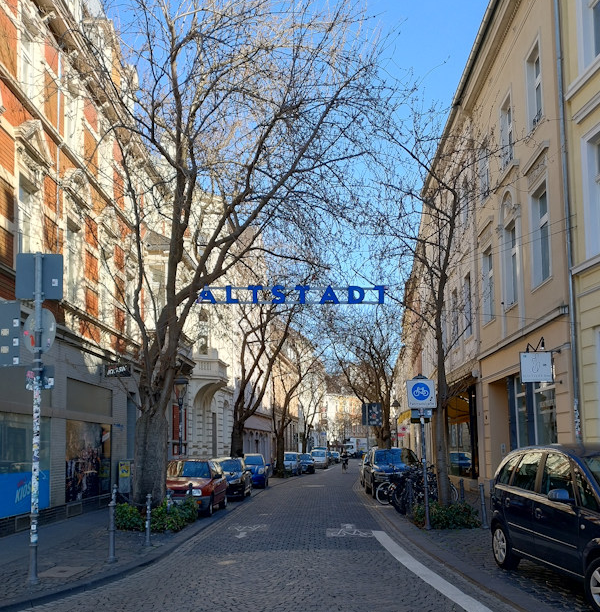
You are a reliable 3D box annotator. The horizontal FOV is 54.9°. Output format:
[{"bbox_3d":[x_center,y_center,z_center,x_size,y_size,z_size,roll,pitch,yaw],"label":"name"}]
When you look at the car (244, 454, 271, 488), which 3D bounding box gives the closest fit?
[{"bbox_3d":[-2.209,7.792,27.559,1.680,1.490,3.900,-1,-12,3],"label":"car"}]

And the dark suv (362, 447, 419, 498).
[{"bbox_3d":[3.390,6.088,21.284,1.860,1.730,4.600,-1,-12,2],"label":"dark suv"}]

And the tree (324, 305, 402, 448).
[{"bbox_3d":[2.835,3.952,25.800,3.500,8.000,3.500,-1,-12,2],"label":"tree"}]

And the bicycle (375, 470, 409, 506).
[{"bbox_3d":[2.924,5.630,18.013,1.750,1.060,0.600,9,-15,-37],"label":"bicycle"}]

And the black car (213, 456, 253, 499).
[{"bbox_3d":[-2.679,6.251,21.460,1.780,1.500,4.250,-1,-12,2],"label":"black car"}]

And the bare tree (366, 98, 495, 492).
[{"bbox_3d":[3.049,0.222,13.500,2.900,9.500,2.900,-1,-12,2],"label":"bare tree"}]

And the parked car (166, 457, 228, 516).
[{"bbox_3d":[-3.019,4.850,15.752,1.700,1.430,4.050,-1,-12,1],"label":"parked car"}]

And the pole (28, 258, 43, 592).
[{"bbox_3d":[-3.308,1.334,7.250,0.100,4.091,0.100,-1,-12,2],"label":"pole"}]

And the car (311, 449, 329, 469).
[{"bbox_3d":[1.920,15.279,57.683,1.780,1.720,4.400,-2,-12,5],"label":"car"}]

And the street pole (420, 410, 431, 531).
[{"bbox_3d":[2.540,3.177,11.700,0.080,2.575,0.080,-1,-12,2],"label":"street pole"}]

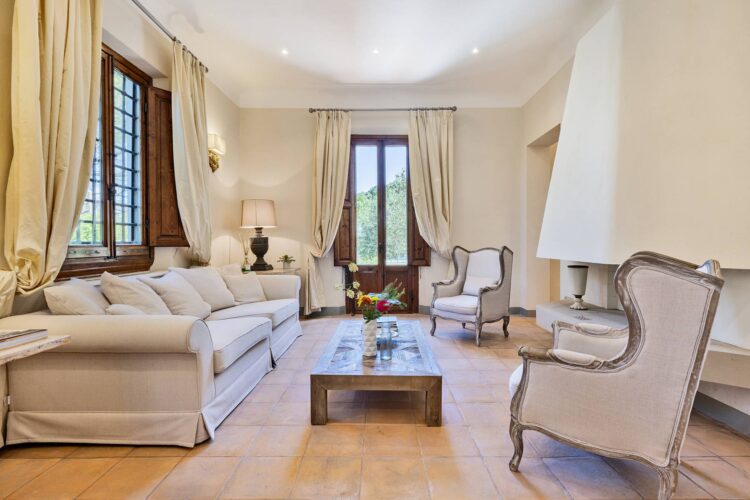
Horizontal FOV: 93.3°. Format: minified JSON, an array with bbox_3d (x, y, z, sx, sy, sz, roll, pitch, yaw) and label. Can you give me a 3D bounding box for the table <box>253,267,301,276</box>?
[{"bbox_3d":[-1.580,0.640,4.980,0.920,0.710,0.860,0,0,1],"label":"table"}]

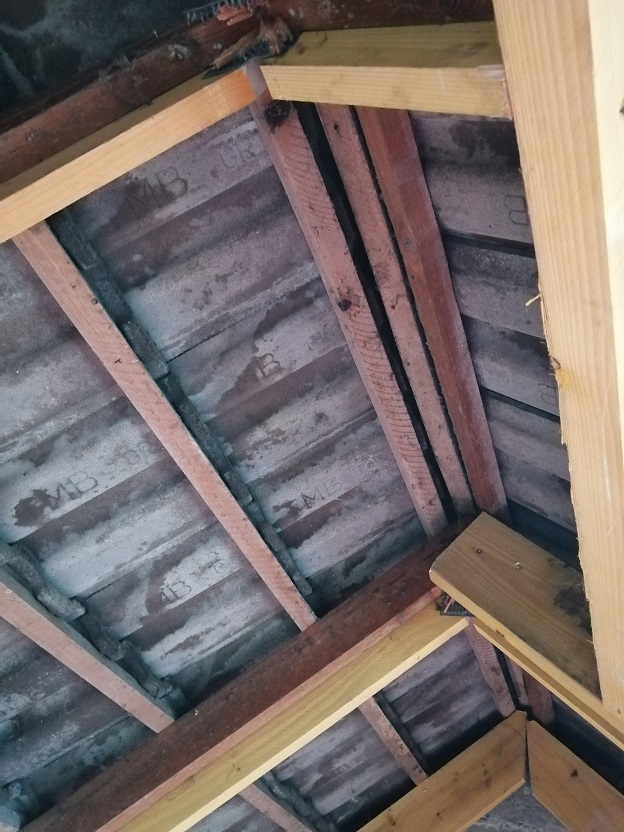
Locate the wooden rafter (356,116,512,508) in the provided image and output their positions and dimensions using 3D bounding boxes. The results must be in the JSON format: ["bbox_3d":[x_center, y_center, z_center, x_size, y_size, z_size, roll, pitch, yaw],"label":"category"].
[{"bbox_3d":[0.243,-0.114,1.107,0.046,0.044,0.950,39,-19,48],"label":"wooden rafter"}]

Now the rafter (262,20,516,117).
[{"bbox_3d":[0.074,-0.308,0.542,0.090,0.360,0.035,-36,-50,-12],"label":"rafter"}]

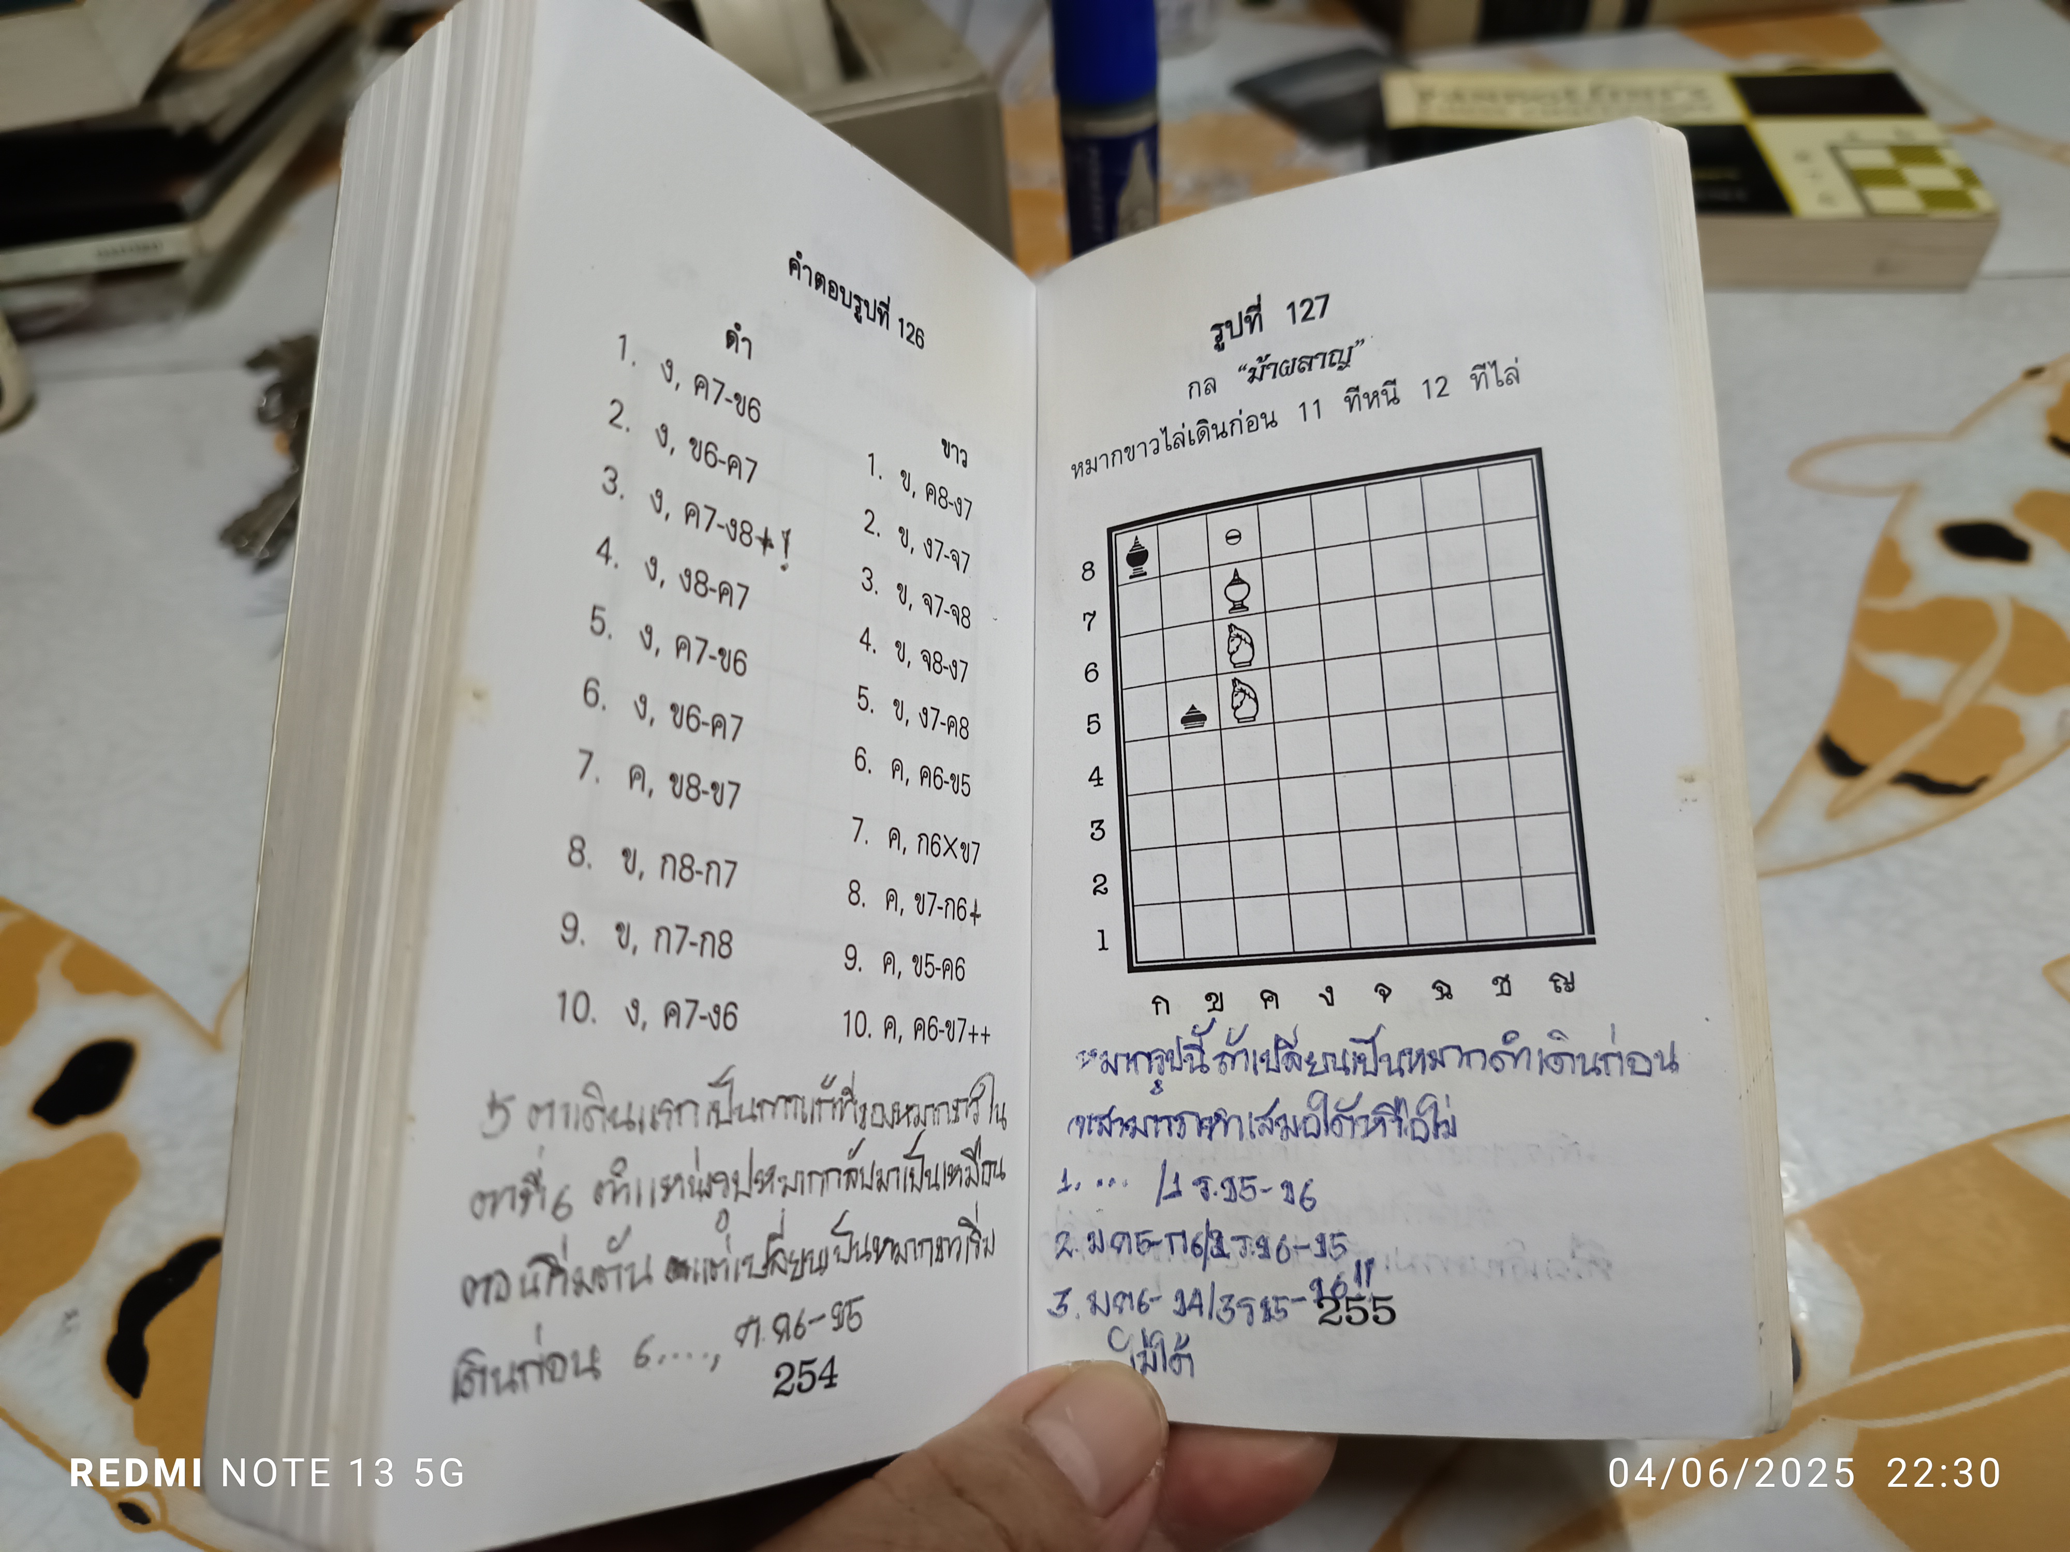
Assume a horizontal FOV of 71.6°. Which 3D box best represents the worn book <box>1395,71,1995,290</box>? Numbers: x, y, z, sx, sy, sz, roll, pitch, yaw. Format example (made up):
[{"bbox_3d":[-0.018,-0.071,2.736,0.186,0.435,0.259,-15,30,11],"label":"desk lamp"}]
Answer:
[{"bbox_3d":[0.200,-0.196,0.466,0.169,0.024,0.108,3,47,8],"label":"worn book"}]

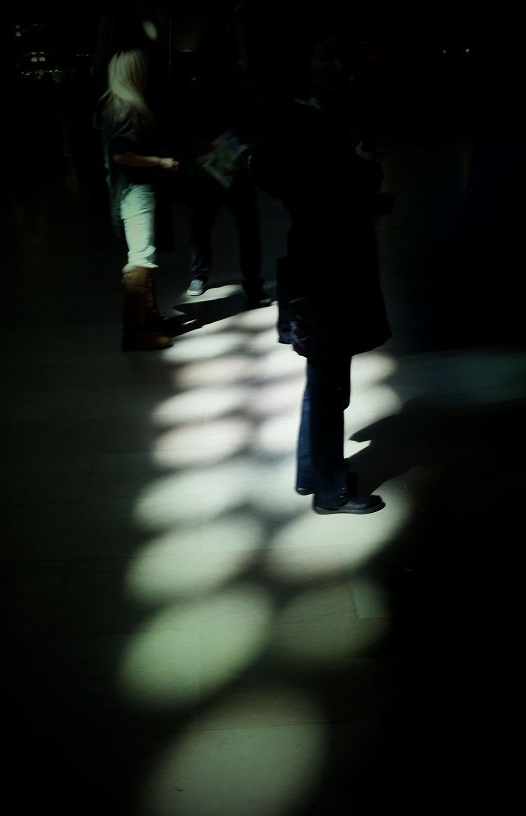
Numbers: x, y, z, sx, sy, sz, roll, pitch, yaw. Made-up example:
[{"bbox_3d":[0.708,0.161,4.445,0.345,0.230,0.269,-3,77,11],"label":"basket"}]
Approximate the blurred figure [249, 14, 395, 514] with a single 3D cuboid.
[{"bbox_3d":[0.220,-0.450,3.247,0.500,1.735,0.520,-2,21,0],"label":"blurred figure"}]

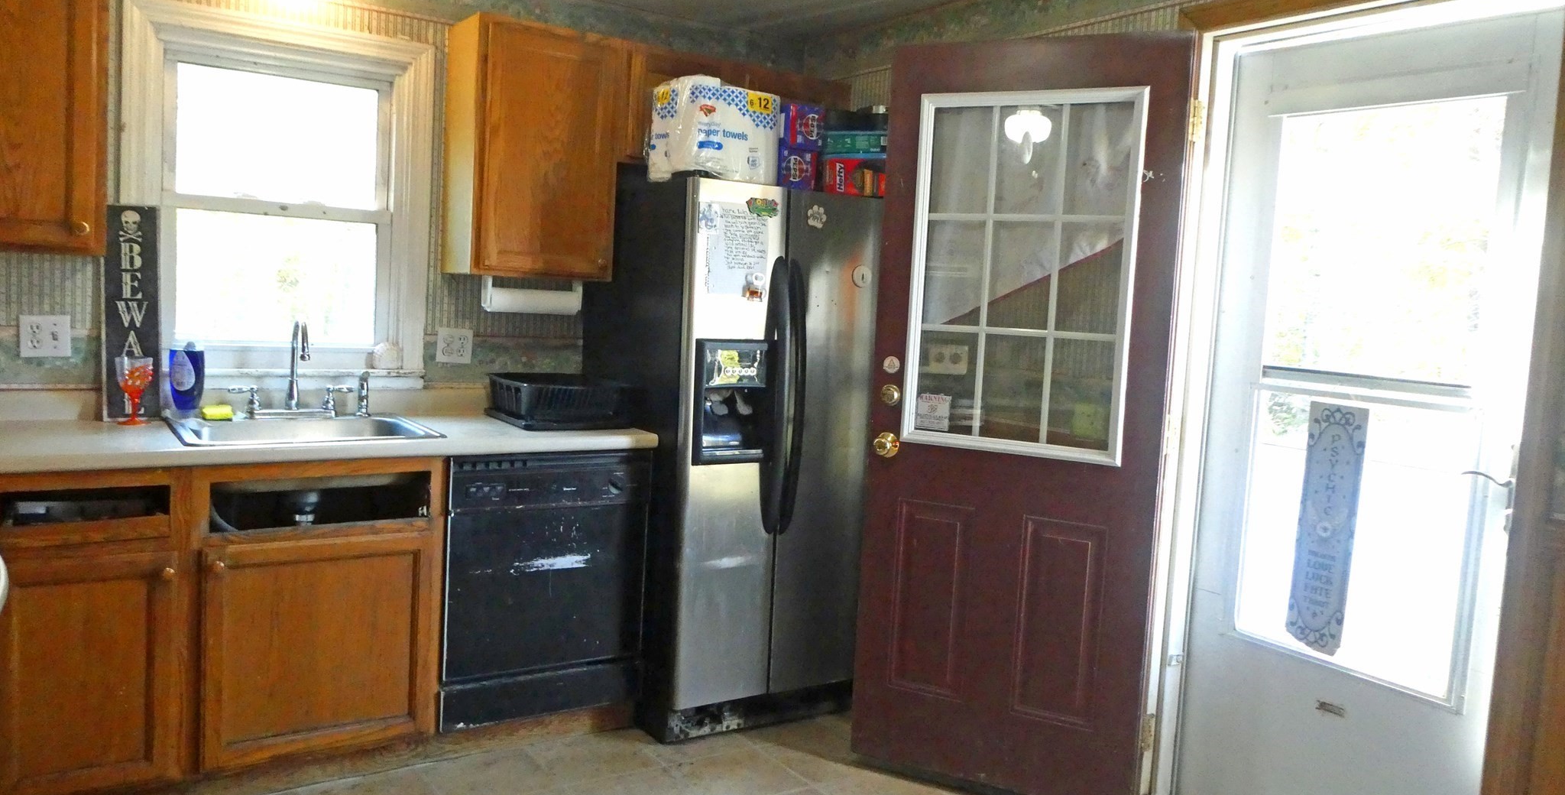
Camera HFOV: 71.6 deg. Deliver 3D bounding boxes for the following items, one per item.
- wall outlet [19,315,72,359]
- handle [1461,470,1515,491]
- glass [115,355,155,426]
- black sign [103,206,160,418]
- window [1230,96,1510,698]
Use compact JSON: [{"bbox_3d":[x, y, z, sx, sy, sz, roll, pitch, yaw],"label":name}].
[{"bbox_3d":[-1.992,-0.163,2.935,0.115,0.112,0.012,-1,6,-33],"label":"wall outlet"},{"bbox_3d":[1.478,0.174,2.275,0.050,0.034,0.098,-1,7,-36],"label":"handle"},{"bbox_3d":[-1.728,-0.020,2.894,0.088,0.183,0.088,-1,6,-34],"label":"glass"},{"bbox_3d":[-1.804,-0.229,3.006,0.134,0.600,0.018,-1,4,-33],"label":"black sign"},{"bbox_3d":[1.328,-0.017,2.493,0.040,1.280,0.520,-1,6,-34],"label":"window"}]

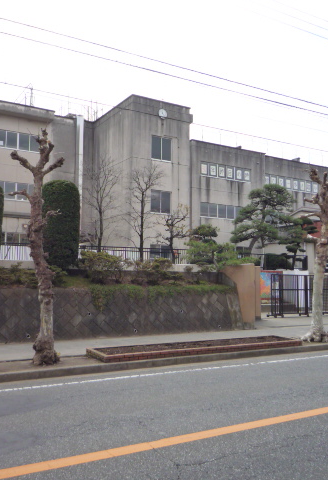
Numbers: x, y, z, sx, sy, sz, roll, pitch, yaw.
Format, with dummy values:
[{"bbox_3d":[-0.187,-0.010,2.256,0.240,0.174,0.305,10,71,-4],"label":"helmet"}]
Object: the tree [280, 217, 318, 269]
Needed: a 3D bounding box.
[{"bbox_3d":[7.617,0.190,25.920,2.000,3.043,1.950,4,-5,-30],"label":"tree"}]

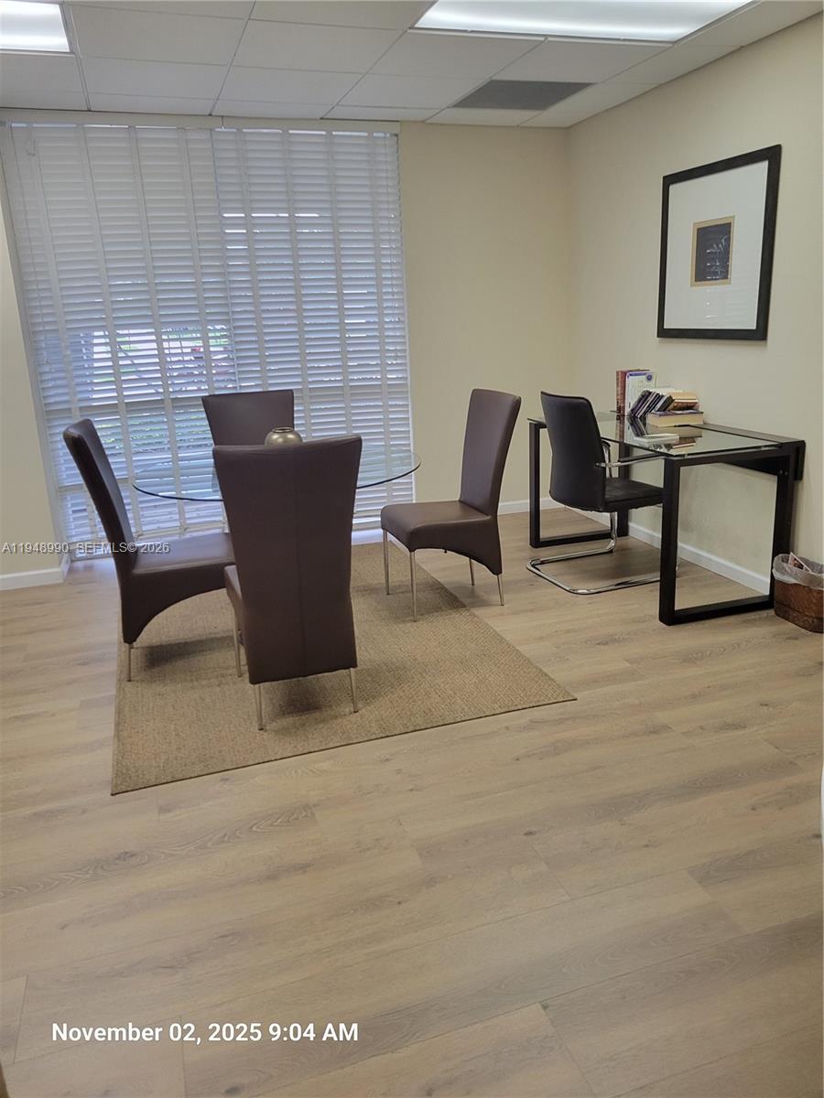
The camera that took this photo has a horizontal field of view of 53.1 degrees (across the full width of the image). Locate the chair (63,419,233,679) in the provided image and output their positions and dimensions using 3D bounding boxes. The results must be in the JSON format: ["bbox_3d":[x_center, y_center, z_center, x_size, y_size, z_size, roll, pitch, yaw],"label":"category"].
[{"bbox_3d":[-1.014,-0.020,3.335,0.566,0.986,0.455,-7,17,-17],"label":"chair"}]

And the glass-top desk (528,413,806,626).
[{"bbox_3d":[1.194,-0.240,4.234,0.667,0.747,1.424,-7,17,-17],"label":"glass-top desk"}]

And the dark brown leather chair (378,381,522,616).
[{"bbox_3d":[0.172,-0.229,3.901,0.566,0.986,0.455,-7,17,-17],"label":"dark brown leather chair"}]

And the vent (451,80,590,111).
[{"bbox_3d":[0.573,-2.402,4.354,0.586,0.025,0.586,-7,17,-17],"label":"vent"}]

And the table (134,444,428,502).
[{"bbox_3d":[-0.554,0.001,3.668,1.227,0.727,1.227,-7,17,-17],"label":"table"}]

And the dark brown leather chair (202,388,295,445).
[{"bbox_3d":[-0.740,-0.264,4.149,0.455,0.986,0.566,-7,17,-17],"label":"dark brown leather chair"}]

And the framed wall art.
[{"bbox_3d":[1.449,-1.428,3.975,0.030,0.804,0.842,-7,17,-17],"label":"framed wall art"}]

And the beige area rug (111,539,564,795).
[{"bbox_3d":[-0.509,0.342,3.771,1.576,0.012,2.323,-7,17,-17],"label":"beige area rug"}]

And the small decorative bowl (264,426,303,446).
[{"bbox_3d":[-0.544,-0.429,3.543,0.167,0.162,0.167,-2,16,1],"label":"small decorative bowl"}]

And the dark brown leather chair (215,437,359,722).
[{"bbox_3d":[-0.440,0.075,2.923,0.455,0.986,0.576,-7,17,-17],"label":"dark brown leather chair"}]

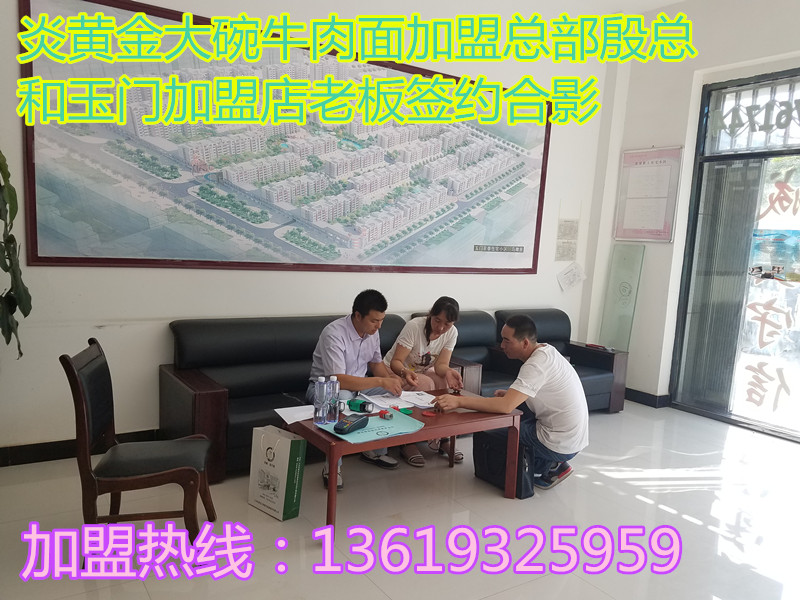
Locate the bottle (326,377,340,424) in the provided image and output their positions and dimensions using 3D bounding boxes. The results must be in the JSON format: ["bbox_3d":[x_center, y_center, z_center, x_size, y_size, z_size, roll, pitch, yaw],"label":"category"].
[{"bbox_3d":[-0.333,0.494,3.027,0.066,0.228,0.066,3,6,0],"label":"bottle"}]

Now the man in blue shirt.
[{"bbox_3d":[-0.313,0.479,3.754,0.600,1.100,0.780,-2,8,-42],"label":"man in blue shirt"}]

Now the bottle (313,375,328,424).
[{"bbox_3d":[-0.389,0.494,2.972,0.066,0.233,0.066,3,6,0],"label":"bottle"}]

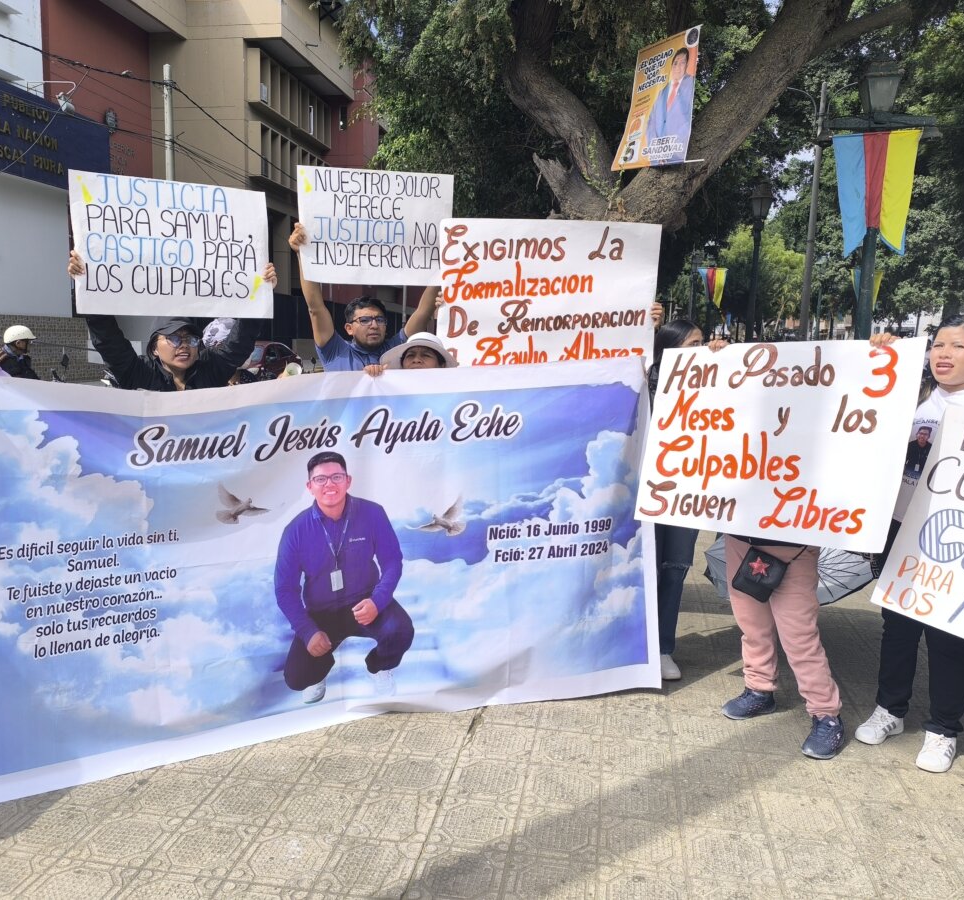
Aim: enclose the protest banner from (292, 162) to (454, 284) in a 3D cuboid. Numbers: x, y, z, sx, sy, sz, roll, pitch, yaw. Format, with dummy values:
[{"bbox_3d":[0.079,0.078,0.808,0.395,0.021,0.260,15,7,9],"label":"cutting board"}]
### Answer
[{"bbox_3d":[-0.458,-0.958,3.465,0.650,0.490,0.030,1,28,-4],"label":"protest banner"}]

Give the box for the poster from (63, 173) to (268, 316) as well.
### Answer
[{"bbox_3d":[-1.082,-0.713,2.828,0.660,0.485,0.030,-3,0,-30],"label":"poster"}]

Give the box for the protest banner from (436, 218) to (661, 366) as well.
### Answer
[{"bbox_3d":[0.269,-0.618,3.345,0.915,0.660,0.030,1,9,-2],"label":"protest banner"}]

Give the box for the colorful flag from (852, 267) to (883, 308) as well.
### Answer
[{"bbox_3d":[8.365,-3.483,17.300,0.720,0.930,0.100,2,7,0],"label":"colorful flag"}]

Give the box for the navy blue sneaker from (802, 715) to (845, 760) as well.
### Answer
[{"bbox_3d":[1.247,1.033,2.895,0.095,0.098,0.245,7,10,36],"label":"navy blue sneaker"}]

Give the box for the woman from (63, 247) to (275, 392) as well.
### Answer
[{"bbox_3d":[-1.145,0.150,3.066,0.720,1.740,0.500,-2,8,-28],"label":"woman"}]

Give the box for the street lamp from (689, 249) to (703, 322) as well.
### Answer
[{"bbox_3d":[4.663,-2.548,17.832,0.450,3.740,0.450,2,7,0],"label":"street lamp"}]

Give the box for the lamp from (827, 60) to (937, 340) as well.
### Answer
[{"bbox_3d":[4.029,-1.827,8.404,1.100,4.280,0.500,2,8,9],"label":"lamp"}]

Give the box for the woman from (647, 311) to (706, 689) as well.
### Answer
[{"bbox_3d":[0.865,0.213,3.601,0.480,1.590,0.400,-2,8,-23],"label":"woman"}]

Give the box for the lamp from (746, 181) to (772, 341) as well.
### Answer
[{"bbox_3d":[4.843,-2.628,14.299,0.450,4.220,0.450,2,8,9],"label":"lamp"}]

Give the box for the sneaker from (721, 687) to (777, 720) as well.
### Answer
[{"bbox_3d":[1.062,0.998,3.160,0.245,0.098,0.095,-3,9,-23],"label":"sneaker"}]

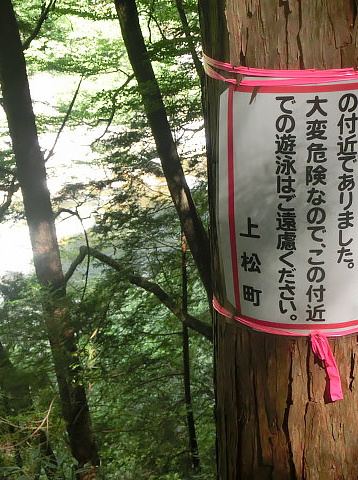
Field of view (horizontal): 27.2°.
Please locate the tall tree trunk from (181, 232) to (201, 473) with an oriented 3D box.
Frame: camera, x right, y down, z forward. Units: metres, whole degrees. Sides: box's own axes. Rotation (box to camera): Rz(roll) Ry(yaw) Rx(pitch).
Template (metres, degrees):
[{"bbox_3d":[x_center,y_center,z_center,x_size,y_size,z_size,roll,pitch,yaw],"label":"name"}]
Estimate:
[{"bbox_3d":[0.080,0.890,5.500,0.080,1.980,0.080,-3,18,1],"label":"tall tree trunk"}]

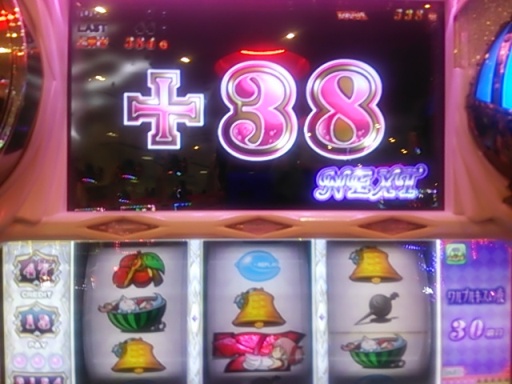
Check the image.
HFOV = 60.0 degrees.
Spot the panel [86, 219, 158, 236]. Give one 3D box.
[{"bbox_3d":[-0.109,0.029,0.363,0.059,0.015,0.010,0,3,-4],"label":"panel"}]

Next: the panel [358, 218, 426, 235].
[{"bbox_3d":[0.117,0.029,0.378,0.059,0.015,0.010,0,3,-4],"label":"panel"}]

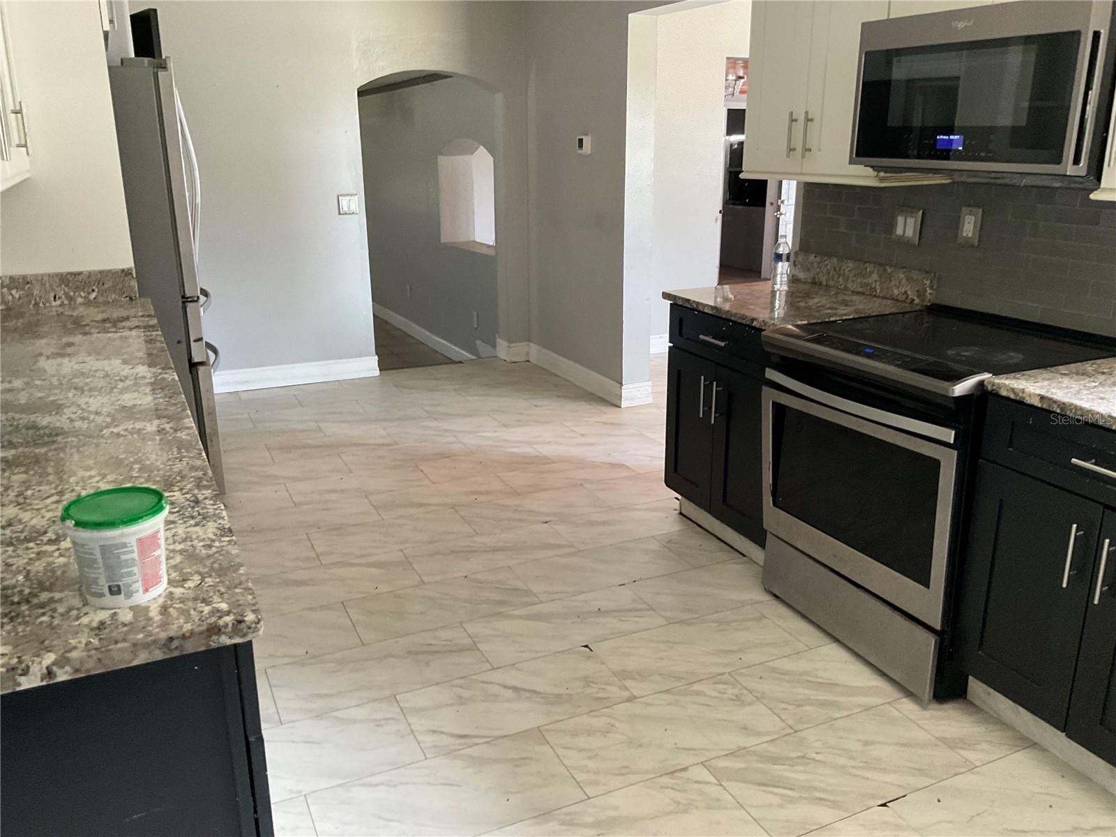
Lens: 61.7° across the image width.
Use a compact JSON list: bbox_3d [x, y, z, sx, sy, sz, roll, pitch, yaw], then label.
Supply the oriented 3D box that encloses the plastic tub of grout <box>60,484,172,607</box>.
[{"bbox_3d":[-0.611,0.178,1.304,0.135,0.130,0.135,-9,19,-26],"label":"plastic tub of grout"}]

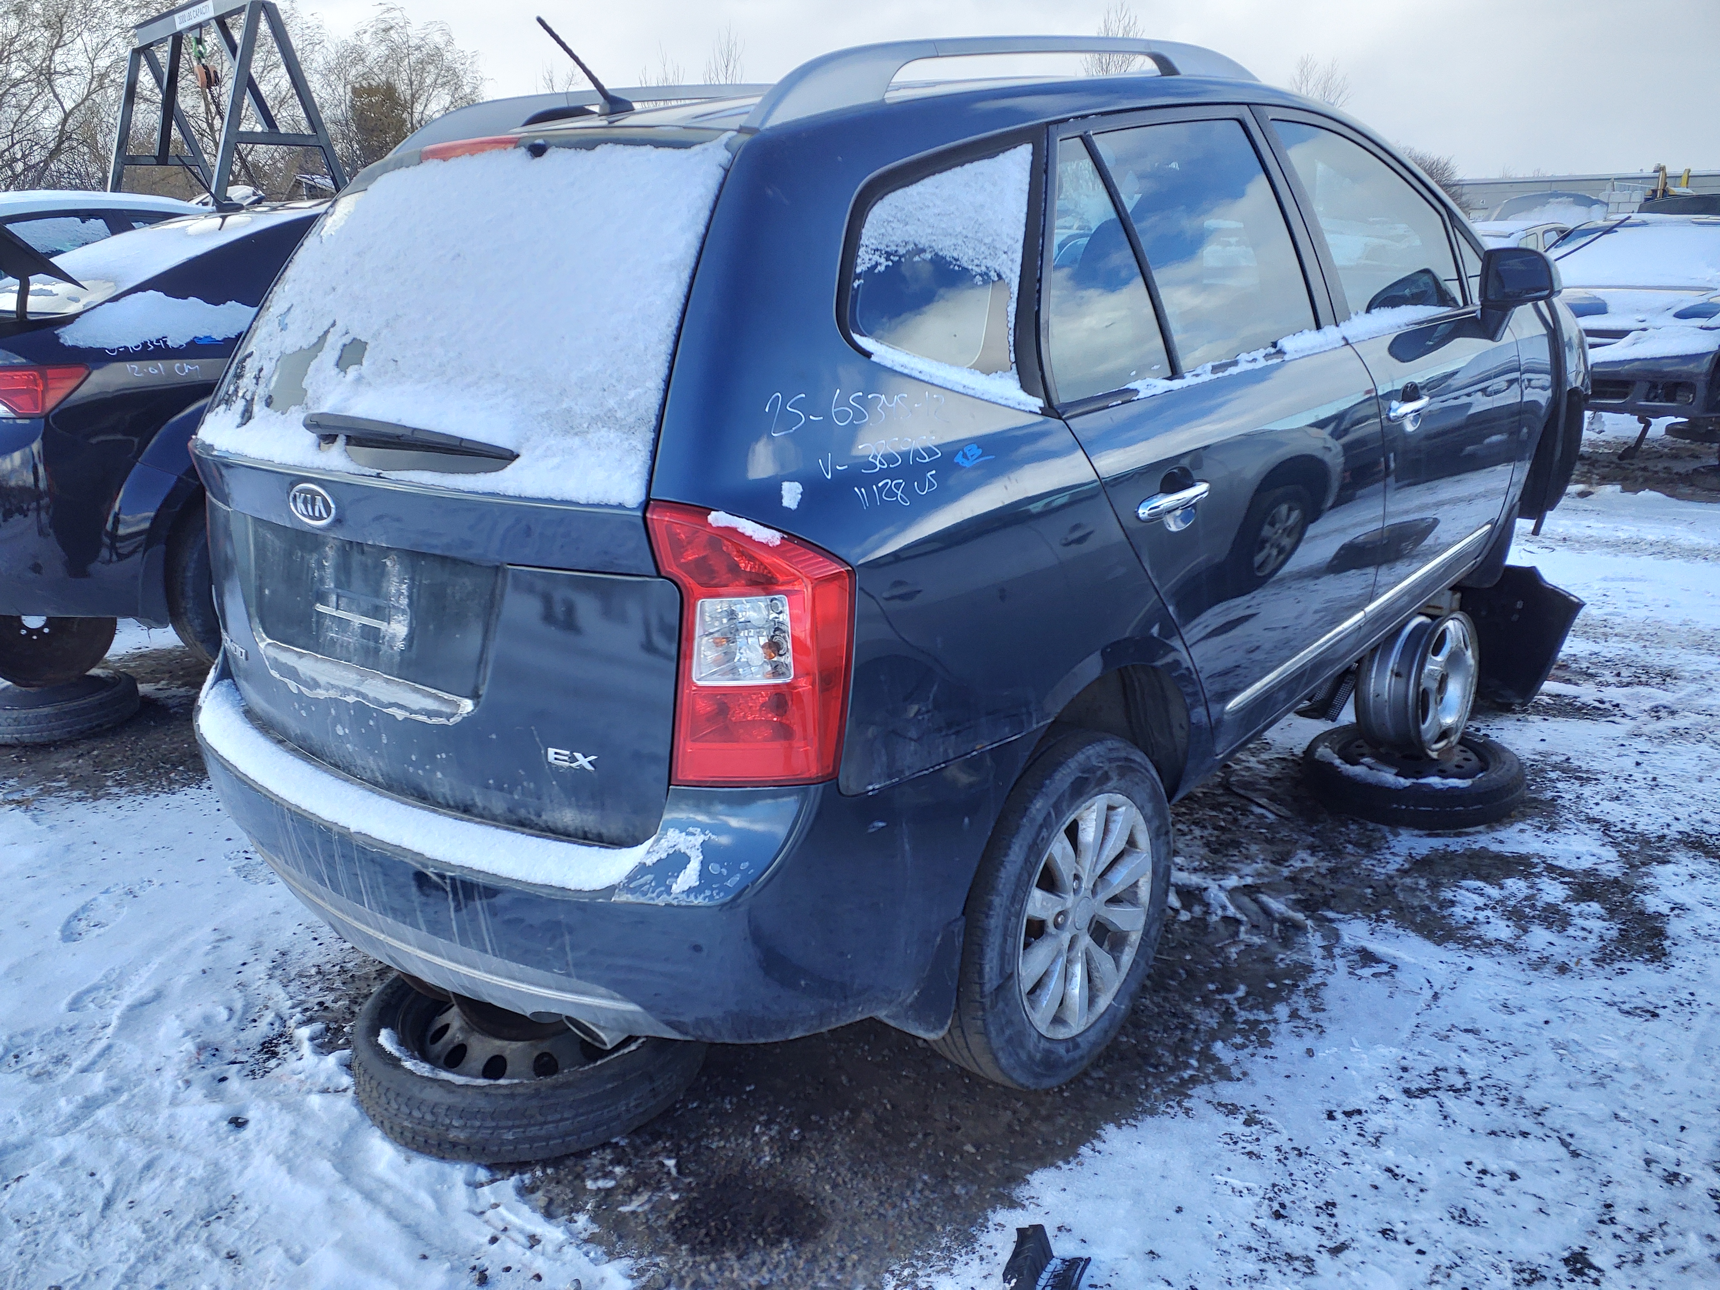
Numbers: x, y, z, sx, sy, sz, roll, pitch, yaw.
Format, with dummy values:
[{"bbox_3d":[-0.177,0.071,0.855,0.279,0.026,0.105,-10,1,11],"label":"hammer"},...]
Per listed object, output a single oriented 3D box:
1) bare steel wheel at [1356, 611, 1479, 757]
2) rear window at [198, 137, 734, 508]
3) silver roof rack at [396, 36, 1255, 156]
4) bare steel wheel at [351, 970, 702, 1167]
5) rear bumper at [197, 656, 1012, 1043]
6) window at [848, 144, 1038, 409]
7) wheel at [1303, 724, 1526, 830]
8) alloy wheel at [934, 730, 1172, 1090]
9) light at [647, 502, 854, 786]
[{"bbox_3d":[1.545,0.099,3.579,0.408,0.408,0.175,-17,20,-42],"label":"bare steel wheel"},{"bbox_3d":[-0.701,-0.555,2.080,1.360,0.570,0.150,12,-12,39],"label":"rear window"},{"bbox_3d":[-0.042,-1.130,2.721,1.130,0.175,1.630,12,24,39],"label":"silver roof rack"},{"bbox_3d":[-0.619,0.745,2.480,0.654,0.185,0.654,-1,11,0],"label":"bare steel wheel"},{"bbox_3d":[-0.650,0.279,2.356,1.770,0.450,0.670,12,24,39],"label":"rear bumper"},{"bbox_3d":[0.156,-0.534,1.897,0.570,0.410,0.090,-21,5,-41],"label":"window"},{"bbox_3d":[1.546,0.357,3.623,0.570,0.125,0.570,-2,16,1],"label":"wheel"},{"bbox_3d":[0.329,0.461,2.330,0.204,0.654,0.654,12,24,41],"label":"alloy wheel"},{"bbox_3d":[-0.140,0.009,1.672,0.210,0.395,0.210,12,24,39],"label":"light"}]

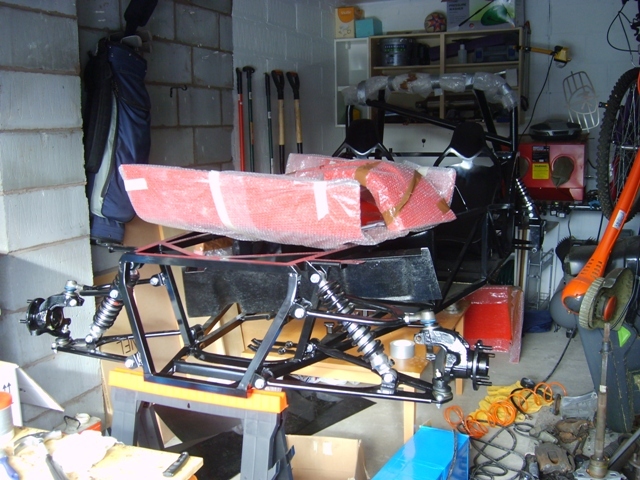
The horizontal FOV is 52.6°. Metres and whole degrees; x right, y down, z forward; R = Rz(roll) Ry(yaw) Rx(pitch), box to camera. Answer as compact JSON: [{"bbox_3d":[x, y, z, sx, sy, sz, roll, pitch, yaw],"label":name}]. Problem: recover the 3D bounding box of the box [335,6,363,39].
[{"bbox_3d":[0.261,-1.833,5.508,0.170,0.255,0.200,4,11,23],"label":"box"}]

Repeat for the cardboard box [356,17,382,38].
[{"bbox_3d":[0.417,-1.764,5.452,0.155,0.145,0.220,4,11,23],"label":"cardboard box"}]

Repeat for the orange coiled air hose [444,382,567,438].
[{"bbox_3d":[0.979,0.863,3.322,0.690,0.090,0.250,-5,11,-24],"label":"orange coiled air hose"}]

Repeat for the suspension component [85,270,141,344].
[{"bbox_3d":[-0.669,0.202,2.058,0.070,0.350,0.070,41,24,12],"label":"suspension component"}]

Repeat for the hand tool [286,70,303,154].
[{"bbox_3d":[-0.164,-0.680,4.724,0.100,1.050,0.180,4,11,23],"label":"hand tool"}]

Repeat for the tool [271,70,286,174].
[{"bbox_3d":[-0.260,-0.635,4.508,0.100,1.050,0.180,4,11,23],"label":"tool"}]

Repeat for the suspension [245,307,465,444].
[{"bbox_3d":[0.114,0.288,1.725,0.540,0.290,0.320,4,11,23],"label":"suspension"}]

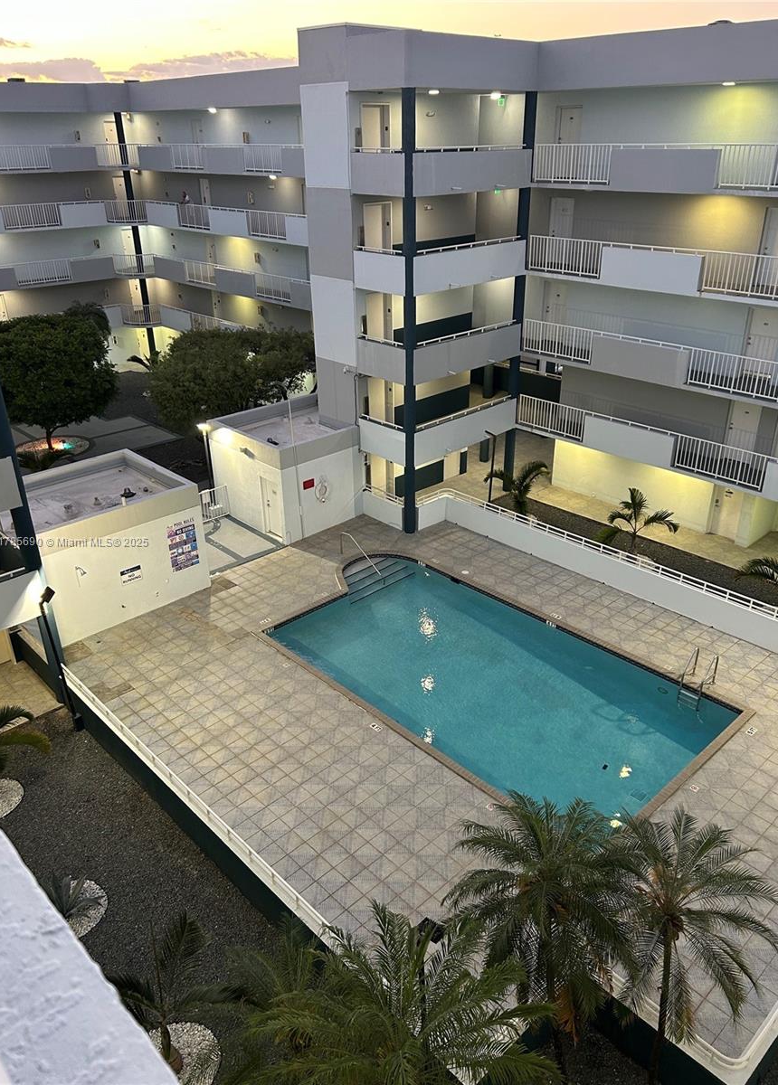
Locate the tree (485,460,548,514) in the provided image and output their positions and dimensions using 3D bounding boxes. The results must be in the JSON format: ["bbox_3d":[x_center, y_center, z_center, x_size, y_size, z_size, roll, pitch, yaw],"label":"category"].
[{"bbox_3d":[4.560,-1.834,28.036,1.900,2.300,1.900,-24,35,-38],"label":"tree"}]

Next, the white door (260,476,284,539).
[{"bbox_3d":[-3.763,-1.094,26.400,0.100,2.030,0.858,-24,35,-38],"label":"white door"}]

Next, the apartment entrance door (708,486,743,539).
[{"bbox_3d":[10.746,-1.048,25.896,0.100,2.060,0.950,-24,35,-38],"label":"apartment entrance door"}]

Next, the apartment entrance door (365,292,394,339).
[{"bbox_3d":[-0.278,-6.970,26.508,1.220,2.180,0.100,-24,35,-38],"label":"apartment entrance door"}]

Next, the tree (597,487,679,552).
[{"bbox_3d":[7.814,-0.640,25.346,2.050,2.500,2.050,-24,35,-38],"label":"tree"}]

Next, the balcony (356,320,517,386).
[{"bbox_3d":[1.733,-6.665,27.365,5.270,1.415,2.647,-24,35,-38],"label":"balcony"}]

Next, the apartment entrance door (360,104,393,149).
[{"bbox_3d":[-0.360,-11.717,24.109,1.152,2.180,0.100,-24,35,-38],"label":"apartment entrance door"}]

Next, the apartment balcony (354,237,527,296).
[{"bbox_3d":[1.736,-8.920,25.857,5.424,1.222,2.416,-24,35,-38],"label":"apartment balcony"}]

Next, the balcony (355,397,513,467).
[{"bbox_3d":[1.775,-4.288,28.570,5.270,1.427,2.647,-24,35,-38],"label":"balcony"}]

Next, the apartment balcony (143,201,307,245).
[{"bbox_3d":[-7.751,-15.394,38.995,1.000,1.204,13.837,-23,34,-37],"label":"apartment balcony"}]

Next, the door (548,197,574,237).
[{"bbox_3d":[5.782,-10.488,27.452,0.100,2.050,0.927,-24,35,-38],"label":"door"}]

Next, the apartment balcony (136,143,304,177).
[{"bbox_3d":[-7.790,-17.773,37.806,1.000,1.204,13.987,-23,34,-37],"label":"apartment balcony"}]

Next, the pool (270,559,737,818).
[{"bbox_3d":[1.999,3.635,21.240,5.950,1.350,11.800,-24,35,-38],"label":"pool"}]

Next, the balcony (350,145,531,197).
[{"bbox_3d":[1.694,-11.293,24.656,5.401,1.222,2.416,-24,35,-38],"label":"balcony"}]

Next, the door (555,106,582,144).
[{"bbox_3d":[5.637,-12.659,25.903,0.100,2.100,0.982,-24,35,-38],"label":"door"}]

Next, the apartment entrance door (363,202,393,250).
[{"bbox_3d":[-0.349,-9.648,25.917,1.153,2.135,0.120,-24,35,-38],"label":"apartment entrance door"}]

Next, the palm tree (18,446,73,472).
[{"bbox_3d":[-13.982,-3.403,32.925,1.750,1.150,1.750,-24,35,-38],"label":"palm tree"}]

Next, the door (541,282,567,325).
[{"bbox_3d":[5.706,-7.905,28.290,0.100,2.100,1.014,-24,35,-38],"label":"door"}]

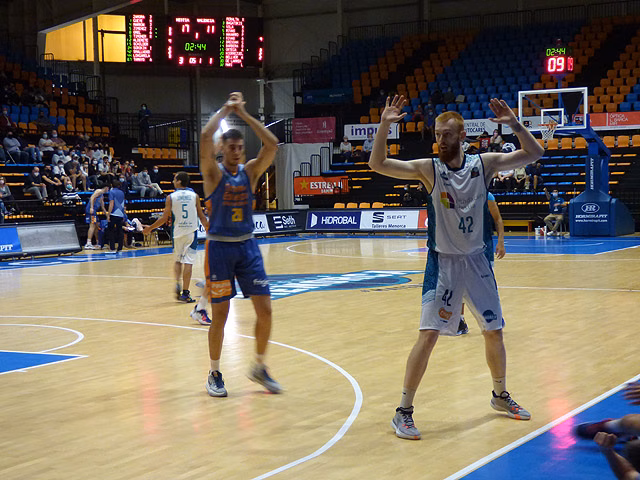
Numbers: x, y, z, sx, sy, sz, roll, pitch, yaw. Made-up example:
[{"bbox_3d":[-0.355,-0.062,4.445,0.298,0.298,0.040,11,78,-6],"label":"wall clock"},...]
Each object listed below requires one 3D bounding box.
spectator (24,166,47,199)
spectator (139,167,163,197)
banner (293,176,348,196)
[{"bbox_3d":[-8.851,-1.745,36.300,0.620,1.100,0.500,0,3,30],"label":"spectator"},{"bbox_3d":[-5.692,-1.960,39.700,0.650,1.120,0.520,0,3,30],"label":"spectator"},{"bbox_3d":[0.055,-1.944,42.331,2.200,0.660,0.060,0,3,30],"label":"banner"}]

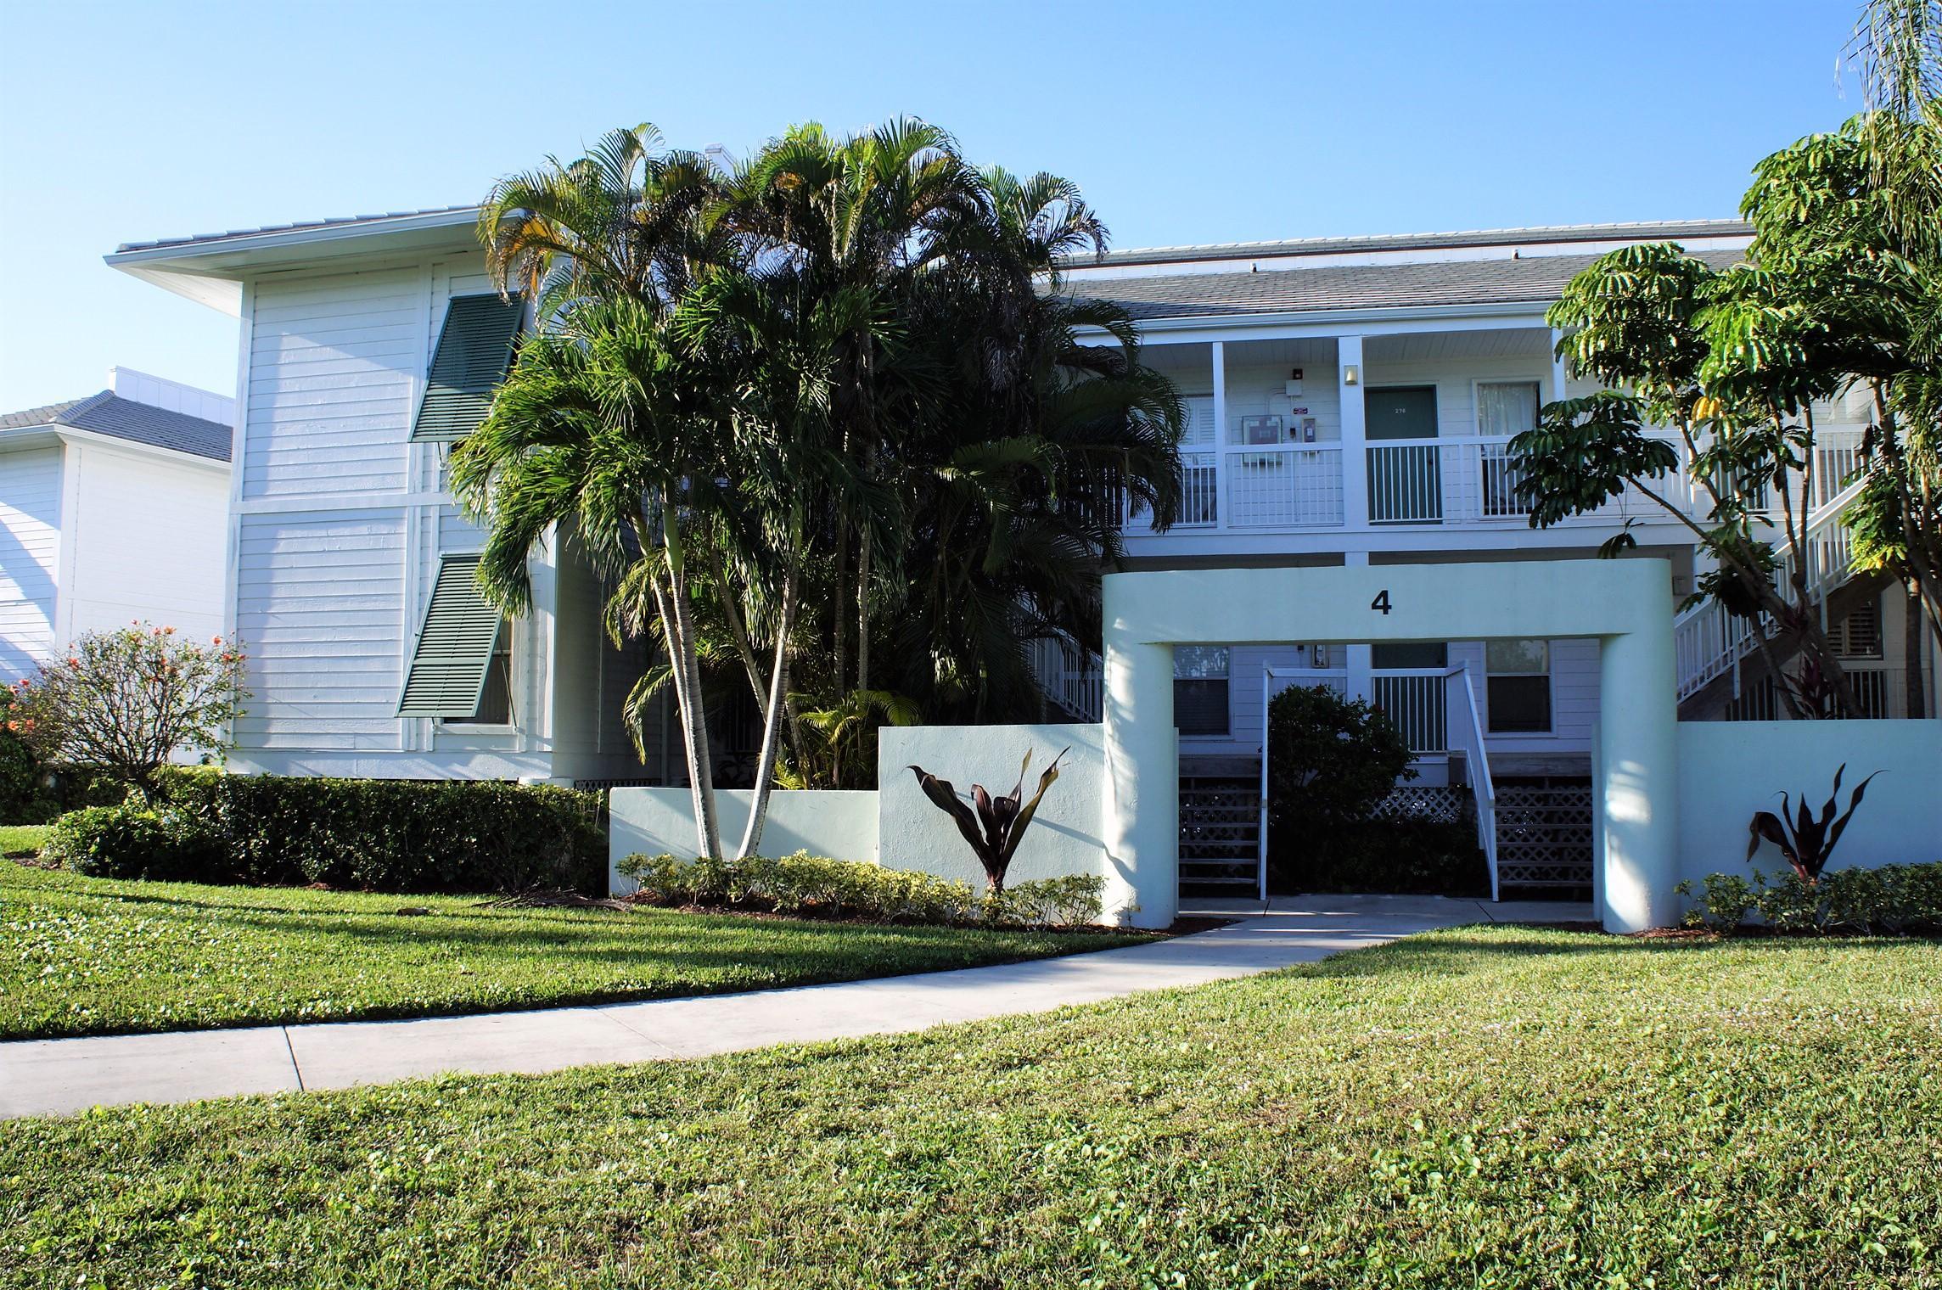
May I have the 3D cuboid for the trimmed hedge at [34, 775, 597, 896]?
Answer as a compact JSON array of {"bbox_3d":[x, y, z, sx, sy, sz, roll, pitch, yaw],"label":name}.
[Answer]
[{"bbox_3d":[-6.255,1.788,14.100,5.600,1.050,1.200,-1,-4,12],"label":"trimmed hedge"}]

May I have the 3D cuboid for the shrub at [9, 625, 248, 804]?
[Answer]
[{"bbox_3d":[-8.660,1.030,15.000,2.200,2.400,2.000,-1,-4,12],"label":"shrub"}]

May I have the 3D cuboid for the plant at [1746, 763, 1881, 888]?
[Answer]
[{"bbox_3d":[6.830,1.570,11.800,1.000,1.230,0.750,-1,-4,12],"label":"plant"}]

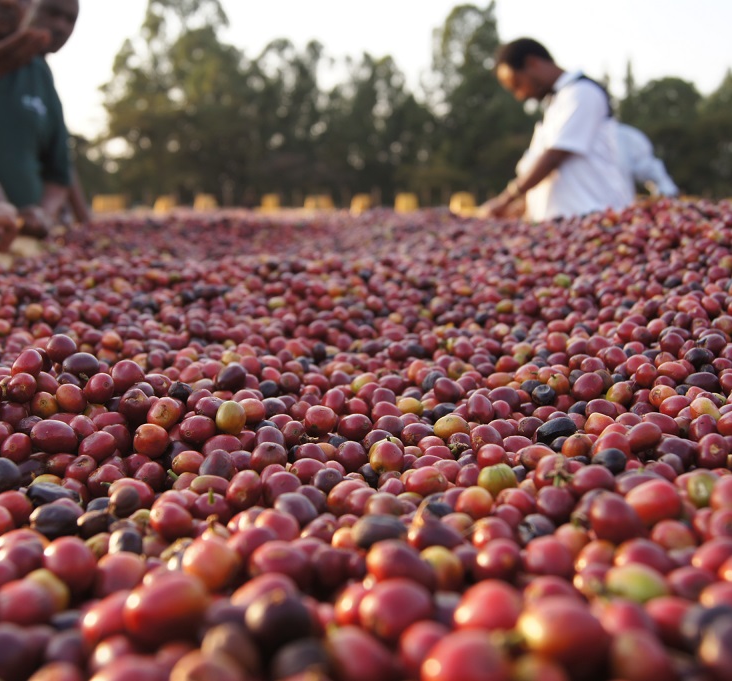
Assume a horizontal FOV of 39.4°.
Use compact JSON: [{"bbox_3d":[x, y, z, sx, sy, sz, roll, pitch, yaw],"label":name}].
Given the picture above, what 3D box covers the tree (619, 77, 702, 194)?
[{"bbox_3d":[17.370,-11.895,60.906,5.100,7.440,5.000,0,9,0],"label":"tree"}]

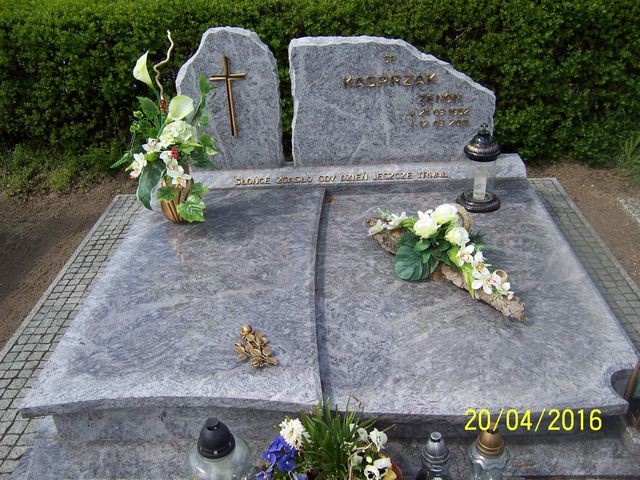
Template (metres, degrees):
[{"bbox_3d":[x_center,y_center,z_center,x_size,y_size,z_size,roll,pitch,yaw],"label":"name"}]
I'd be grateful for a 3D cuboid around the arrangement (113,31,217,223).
[{"bbox_3d":[-0.671,-0.450,2.550,0.461,0.799,0.332,-2,30,4],"label":"arrangement"}]

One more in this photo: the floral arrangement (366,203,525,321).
[{"bbox_3d":[0.438,0.011,2.202,0.295,0.203,0.806,-25,36,-32],"label":"floral arrangement"}]

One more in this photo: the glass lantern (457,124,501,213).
[{"bbox_3d":[0.684,-0.322,2.590,0.189,0.364,0.189,-2,30,4],"label":"glass lantern"}]

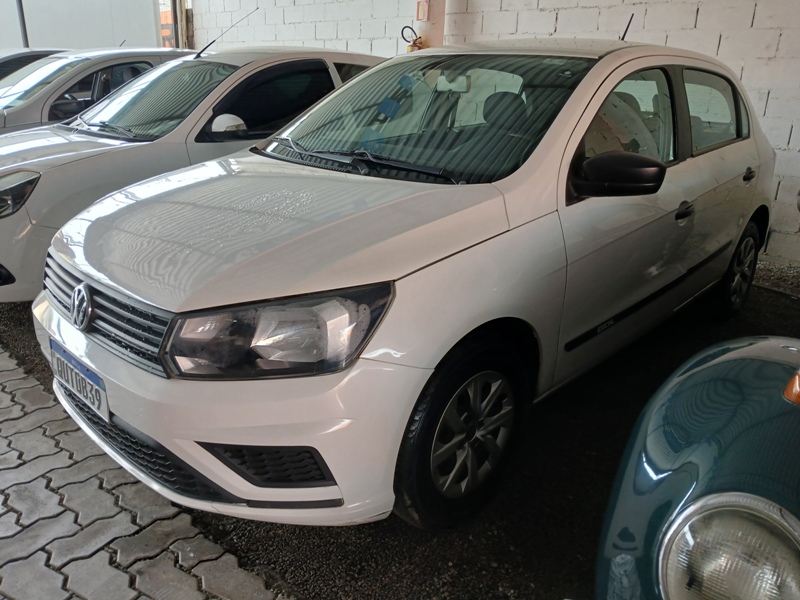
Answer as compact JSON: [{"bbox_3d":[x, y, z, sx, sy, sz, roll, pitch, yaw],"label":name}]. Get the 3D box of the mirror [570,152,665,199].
[{"bbox_3d":[0.693,-0.400,1.896,0.220,0.138,0.165,18,26,41],"label":"mirror"}]

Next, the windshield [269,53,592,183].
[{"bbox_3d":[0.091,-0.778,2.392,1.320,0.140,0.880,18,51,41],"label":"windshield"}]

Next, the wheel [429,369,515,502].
[{"bbox_3d":[0.176,0.382,1.815,0.160,0.402,0.402,18,26,41],"label":"wheel"}]

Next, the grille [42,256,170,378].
[{"bbox_3d":[-0.849,-0.002,1.649,0.880,0.180,0.115,18,26,41],"label":"grille"}]

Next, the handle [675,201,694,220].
[{"bbox_3d":[1.150,-0.358,2.413,0.050,0.060,0.170,18,26,41],"label":"handle"}]

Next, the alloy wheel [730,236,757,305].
[{"bbox_3d":[1.909,-0.179,3.479,0.160,0.402,0.402,18,26,41],"label":"alloy wheel"}]

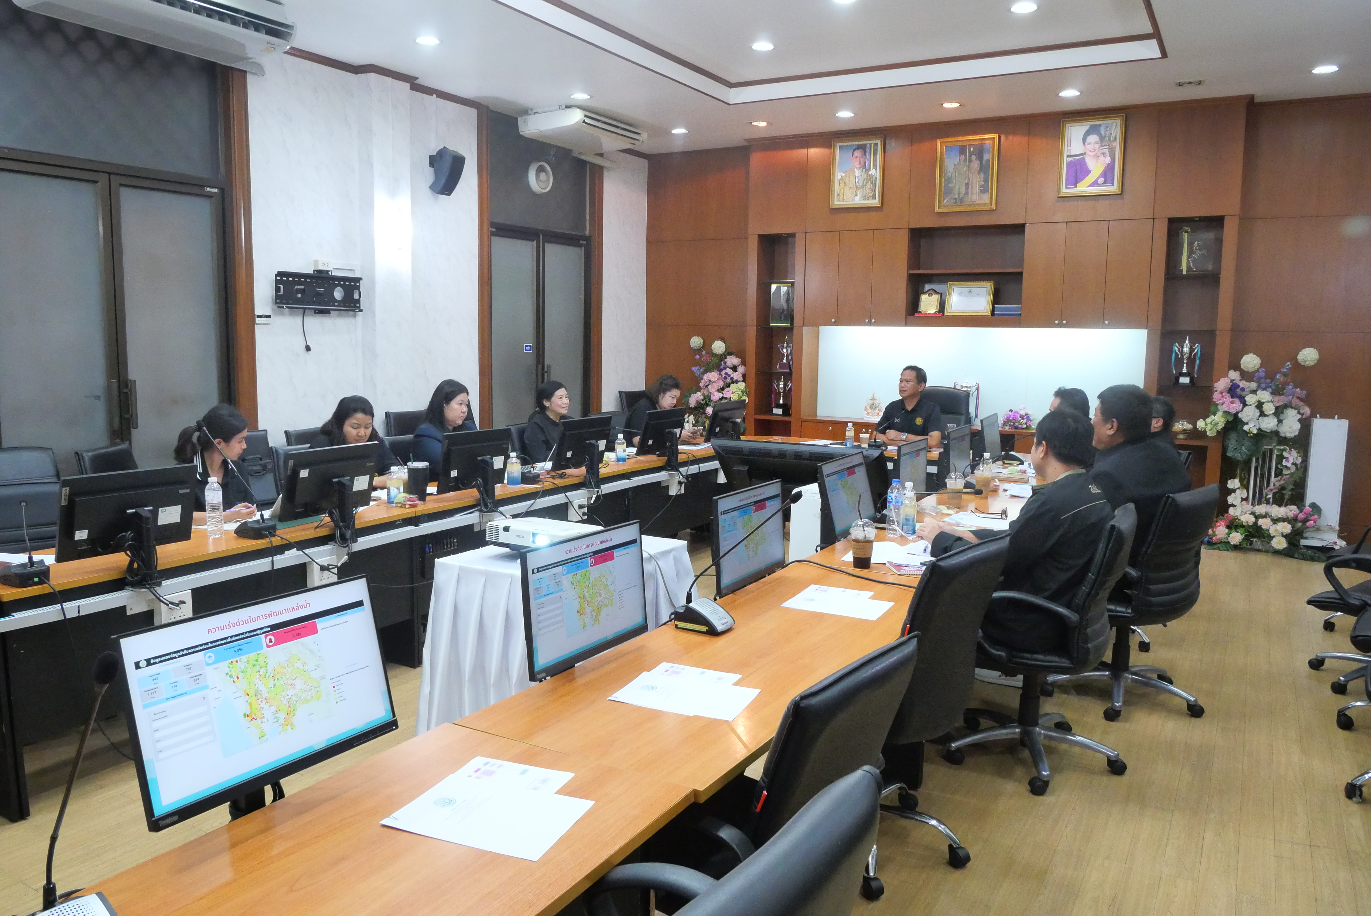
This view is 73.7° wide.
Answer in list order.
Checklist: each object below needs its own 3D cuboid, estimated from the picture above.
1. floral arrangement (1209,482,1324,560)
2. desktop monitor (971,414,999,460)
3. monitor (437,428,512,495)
[{"bbox_3d":[4.717,0.471,7.502,0.840,0.520,0.560,5,8,32],"label":"floral arrangement"},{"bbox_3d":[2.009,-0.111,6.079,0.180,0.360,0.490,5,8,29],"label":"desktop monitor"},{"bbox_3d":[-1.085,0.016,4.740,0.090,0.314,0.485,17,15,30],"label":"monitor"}]

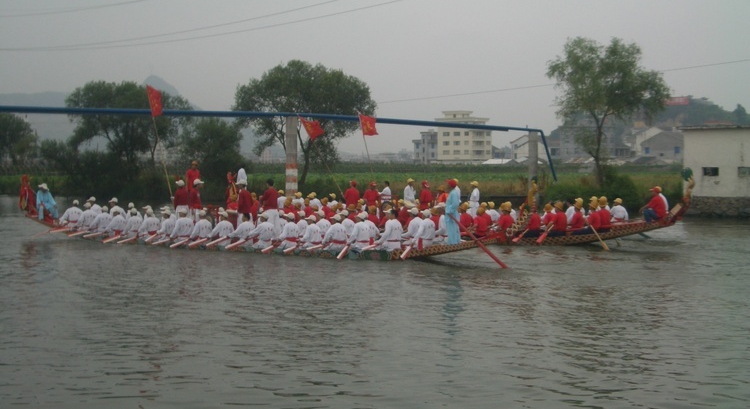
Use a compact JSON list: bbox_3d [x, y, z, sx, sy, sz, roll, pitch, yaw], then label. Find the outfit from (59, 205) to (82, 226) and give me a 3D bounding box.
[{"bbox_3d":[-11.182,0.404,39.000,0.560,0.740,0.600,-2,3,-43],"label":"outfit"}]

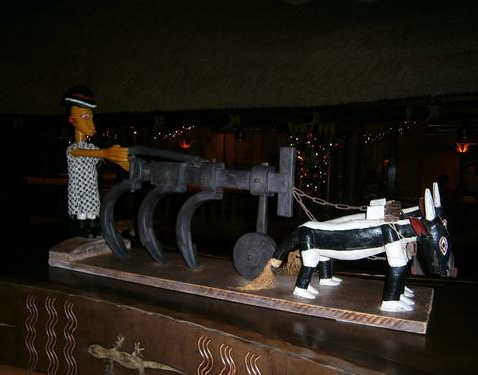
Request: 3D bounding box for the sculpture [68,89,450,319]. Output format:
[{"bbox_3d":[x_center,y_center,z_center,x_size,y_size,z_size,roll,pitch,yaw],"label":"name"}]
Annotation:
[{"bbox_3d":[-0.061,-0.043,1.041,1.150,0.587,0.250,0,2,30],"label":"sculpture"}]

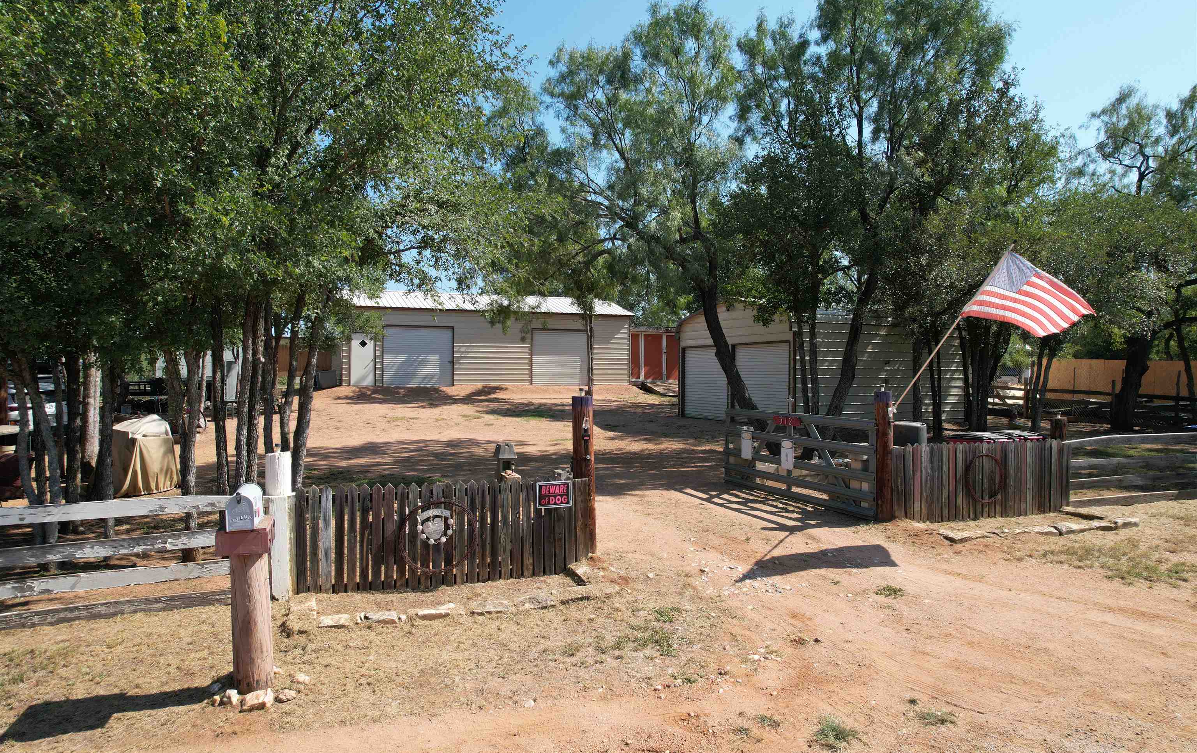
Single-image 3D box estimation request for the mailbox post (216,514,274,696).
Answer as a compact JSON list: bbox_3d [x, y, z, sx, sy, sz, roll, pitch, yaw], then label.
[{"bbox_3d":[-2.080,1.360,4.350,0.290,0.970,0.400,0,0,-19],"label":"mailbox post"}]

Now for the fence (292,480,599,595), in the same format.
[{"bbox_3d":[-1.360,1.450,6.900,2.750,0.950,0.100,0,0,-18],"label":"fence"}]

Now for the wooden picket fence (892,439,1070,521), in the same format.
[{"bbox_3d":[5.270,1.395,9.970,3.080,1.050,0.090,0,0,-19],"label":"wooden picket fence"}]

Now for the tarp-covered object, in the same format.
[{"bbox_3d":[-7.060,1.170,11.200,0.720,1.180,0.980,0,0,25],"label":"tarp-covered object"}]

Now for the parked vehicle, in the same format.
[{"bbox_3d":[-16.000,0.830,20.900,1.900,1.720,4.700,0,0,-35],"label":"parked vehicle"}]

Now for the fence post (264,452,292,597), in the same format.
[{"bbox_3d":[-2.950,1.367,6.750,0.220,1.340,0.220,0,0,-17],"label":"fence post"}]

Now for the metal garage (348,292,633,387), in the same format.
[{"bbox_3d":[-5.620,-1.740,33.950,12.250,4.200,7.400,0,0,-22],"label":"metal garage"}]

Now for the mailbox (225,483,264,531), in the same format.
[{"bbox_3d":[-2.400,0.885,4.980,0.168,0.230,0.485,-2,0,-18],"label":"mailbox"}]

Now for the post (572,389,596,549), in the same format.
[{"bbox_3d":[-0.147,1.035,7.660,0.210,1.680,0.210,-1,0,-17],"label":"post"}]

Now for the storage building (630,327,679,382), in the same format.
[{"bbox_3d":[2.600,-1.090,35.600,3.700,2.620,3.000,0,0,-22],"label":"storage building"}]

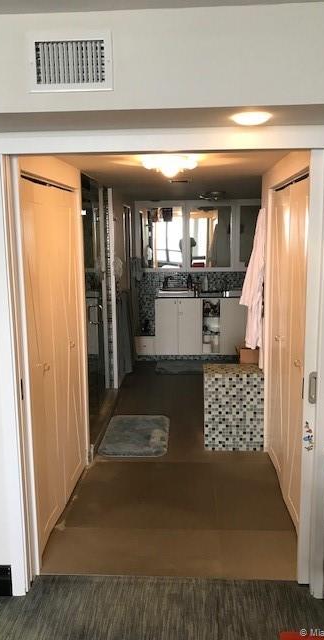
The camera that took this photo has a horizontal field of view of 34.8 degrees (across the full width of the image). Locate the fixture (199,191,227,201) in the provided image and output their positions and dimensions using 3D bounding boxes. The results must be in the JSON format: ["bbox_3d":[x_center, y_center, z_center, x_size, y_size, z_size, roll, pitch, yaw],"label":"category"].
[{"bbox_3d":[0.542,-1.335,5.554,0.310,0.092,0.310,0,9,3],"label":"fixture"}]

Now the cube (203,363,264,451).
[{"bbox_3d":[0.577,0.701,4.215,0.463,0.623,0.340,0,9,3],"label":"cube"}]

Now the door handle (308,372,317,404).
[{"bbox_3d":[0.688,0.312,2.362,0.042,0.142,0.020,0,9,3],"label":"door handle"}]

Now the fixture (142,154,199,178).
[{"bbox_3d":[0.042,-0.873,2.950,0.325,0.124,0.325,0,9,3],"label":"fixture"}]

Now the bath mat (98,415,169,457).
[{"bbox_3d":[-0.219,0.973,4.476,0.500,0.020,0.900,0,9,3],"label":"bath mat"}]

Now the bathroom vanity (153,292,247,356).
[{"bbox_3d":[0.573,0.064,7.146,1.345,0.850,0.560,0,9,3],"label":"bathroom vanity"}]

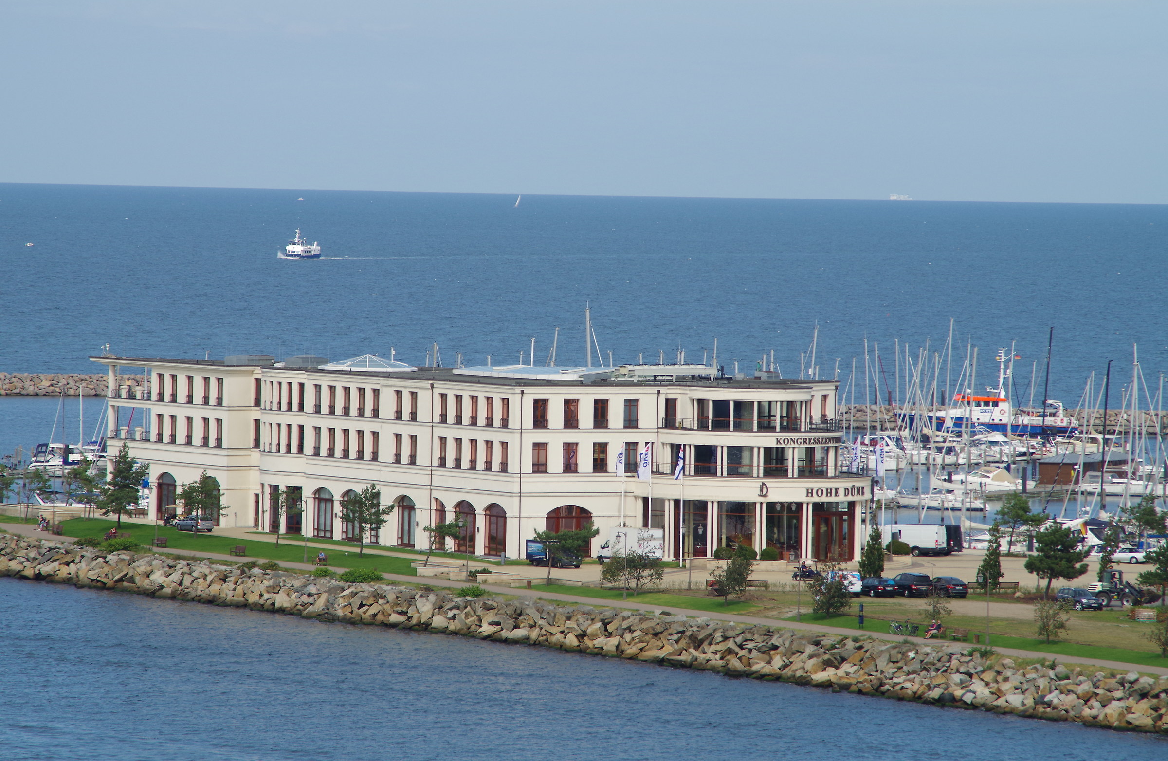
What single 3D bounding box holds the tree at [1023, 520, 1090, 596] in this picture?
[{"bbox_3d":[37.946,14.483,525.590,5.126,6.261,4.870,1,2,0],"label":"tree"}]

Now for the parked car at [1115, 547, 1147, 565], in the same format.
[{"bbox_3d":[46.089,15.020,562.215,4.300,1.360,1.720,1,2,-10],"label":"parked car"}]

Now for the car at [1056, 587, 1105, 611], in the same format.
[{"bbox_3d":[38.968,17.131,515.003,1.880,1.700,4.620,0,2,-29],"label":"car"}]

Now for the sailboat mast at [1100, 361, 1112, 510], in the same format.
[{"bbox_3d":[50.943,5.884,640.000,0.300,15.714,0.250,3,2,0],"label":"sailboat mast"}]

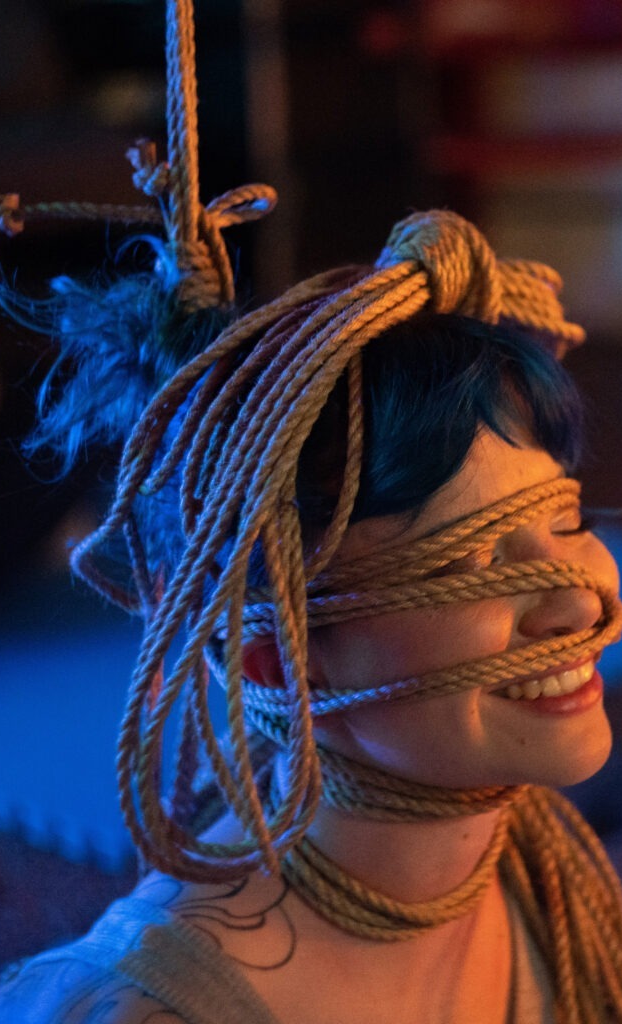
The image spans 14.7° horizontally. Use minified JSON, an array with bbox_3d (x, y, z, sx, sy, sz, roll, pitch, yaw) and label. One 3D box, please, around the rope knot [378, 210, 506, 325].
[{"bbox_3d":[0.056,-0.108,1.060,0.054,0.047,0.048,0,8,0],"label":"rope knot"}]

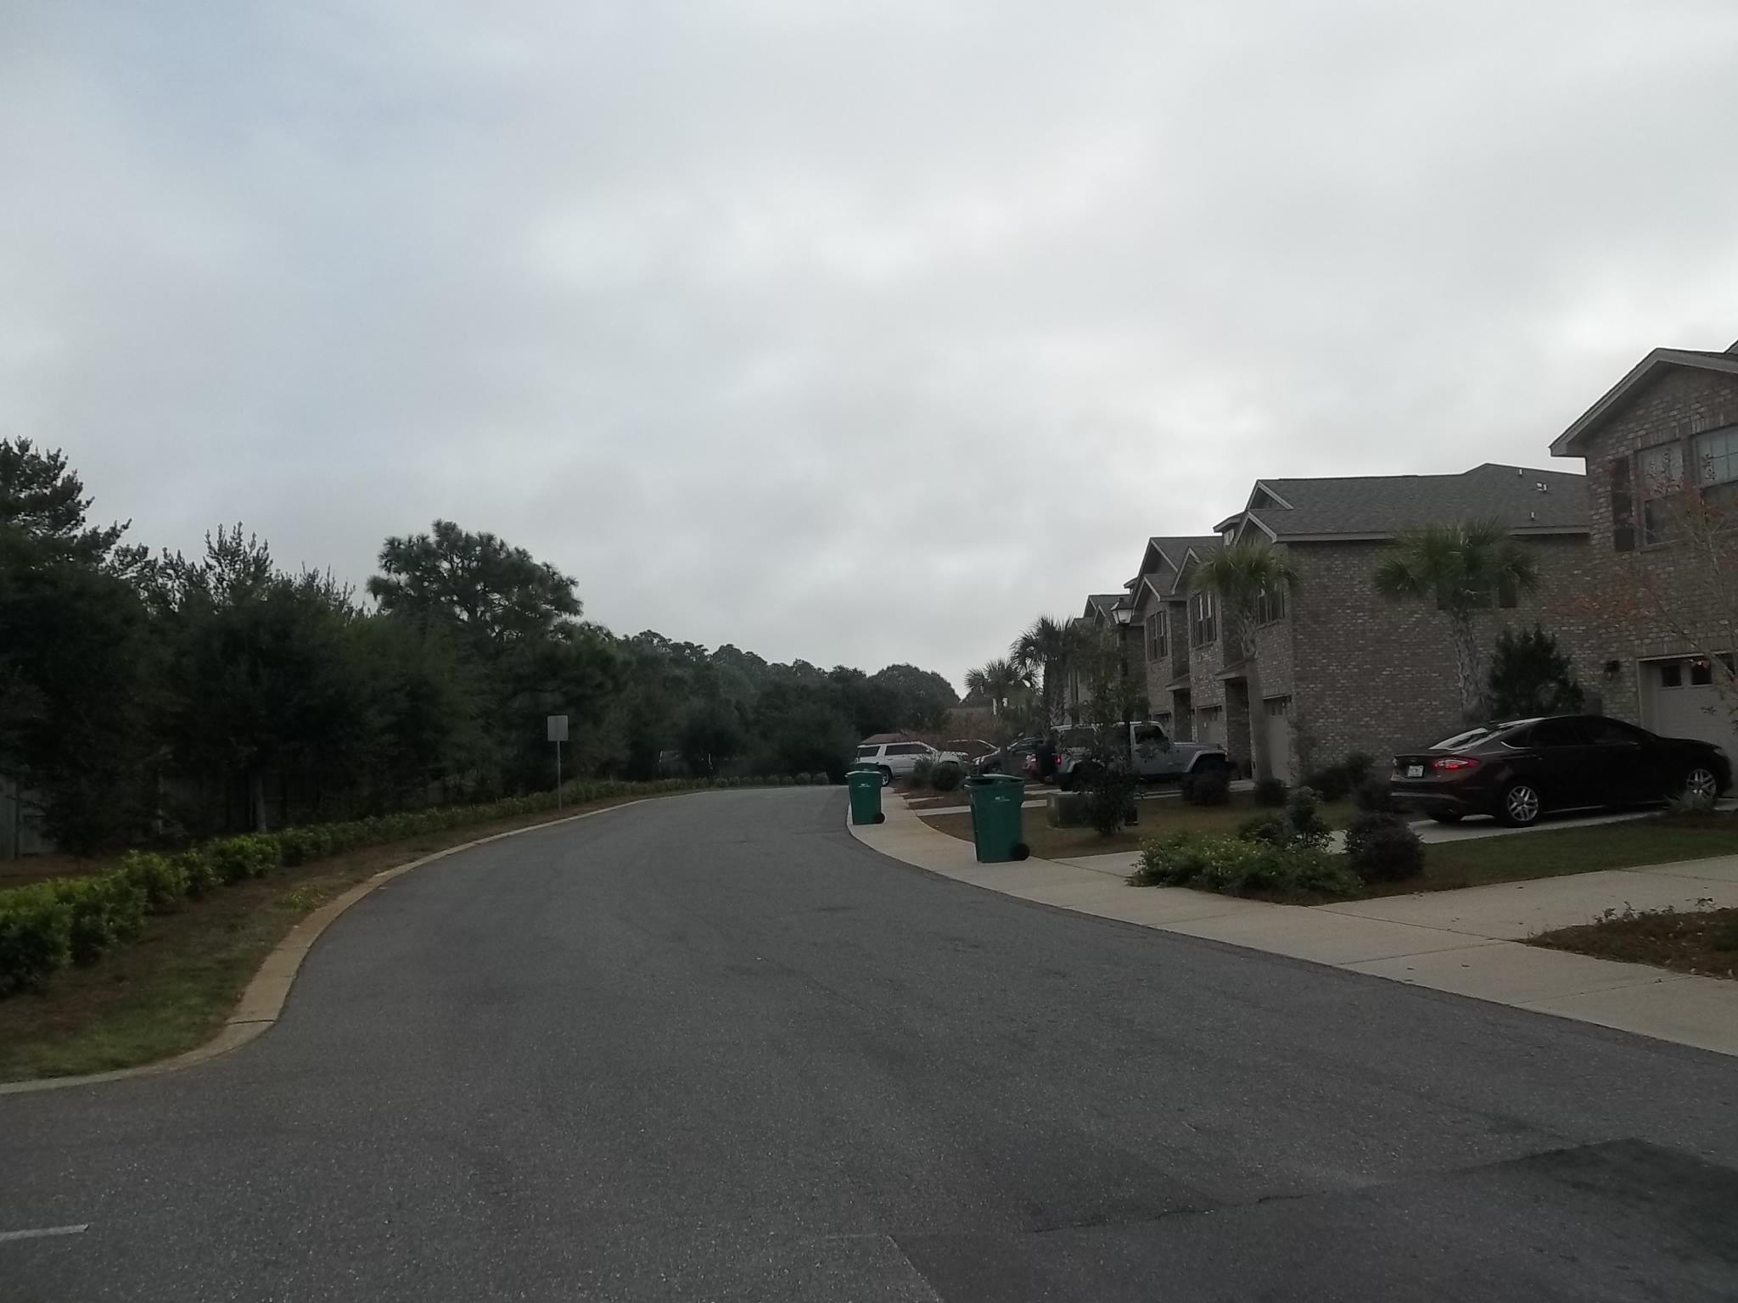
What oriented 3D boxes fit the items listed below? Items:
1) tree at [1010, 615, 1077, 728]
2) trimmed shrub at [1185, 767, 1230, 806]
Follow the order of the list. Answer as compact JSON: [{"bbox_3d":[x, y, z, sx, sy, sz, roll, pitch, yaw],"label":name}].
[{"bbox_3d":[6.396,1.710,49.500,2.550,6.100,2.550,-2,-4,0],"label":"tree"},{"bbox_3d":[6.833,2.717,27.400,0.900,0.800,0.900,-2,-4,0],"label":"trimmed shrub"}]

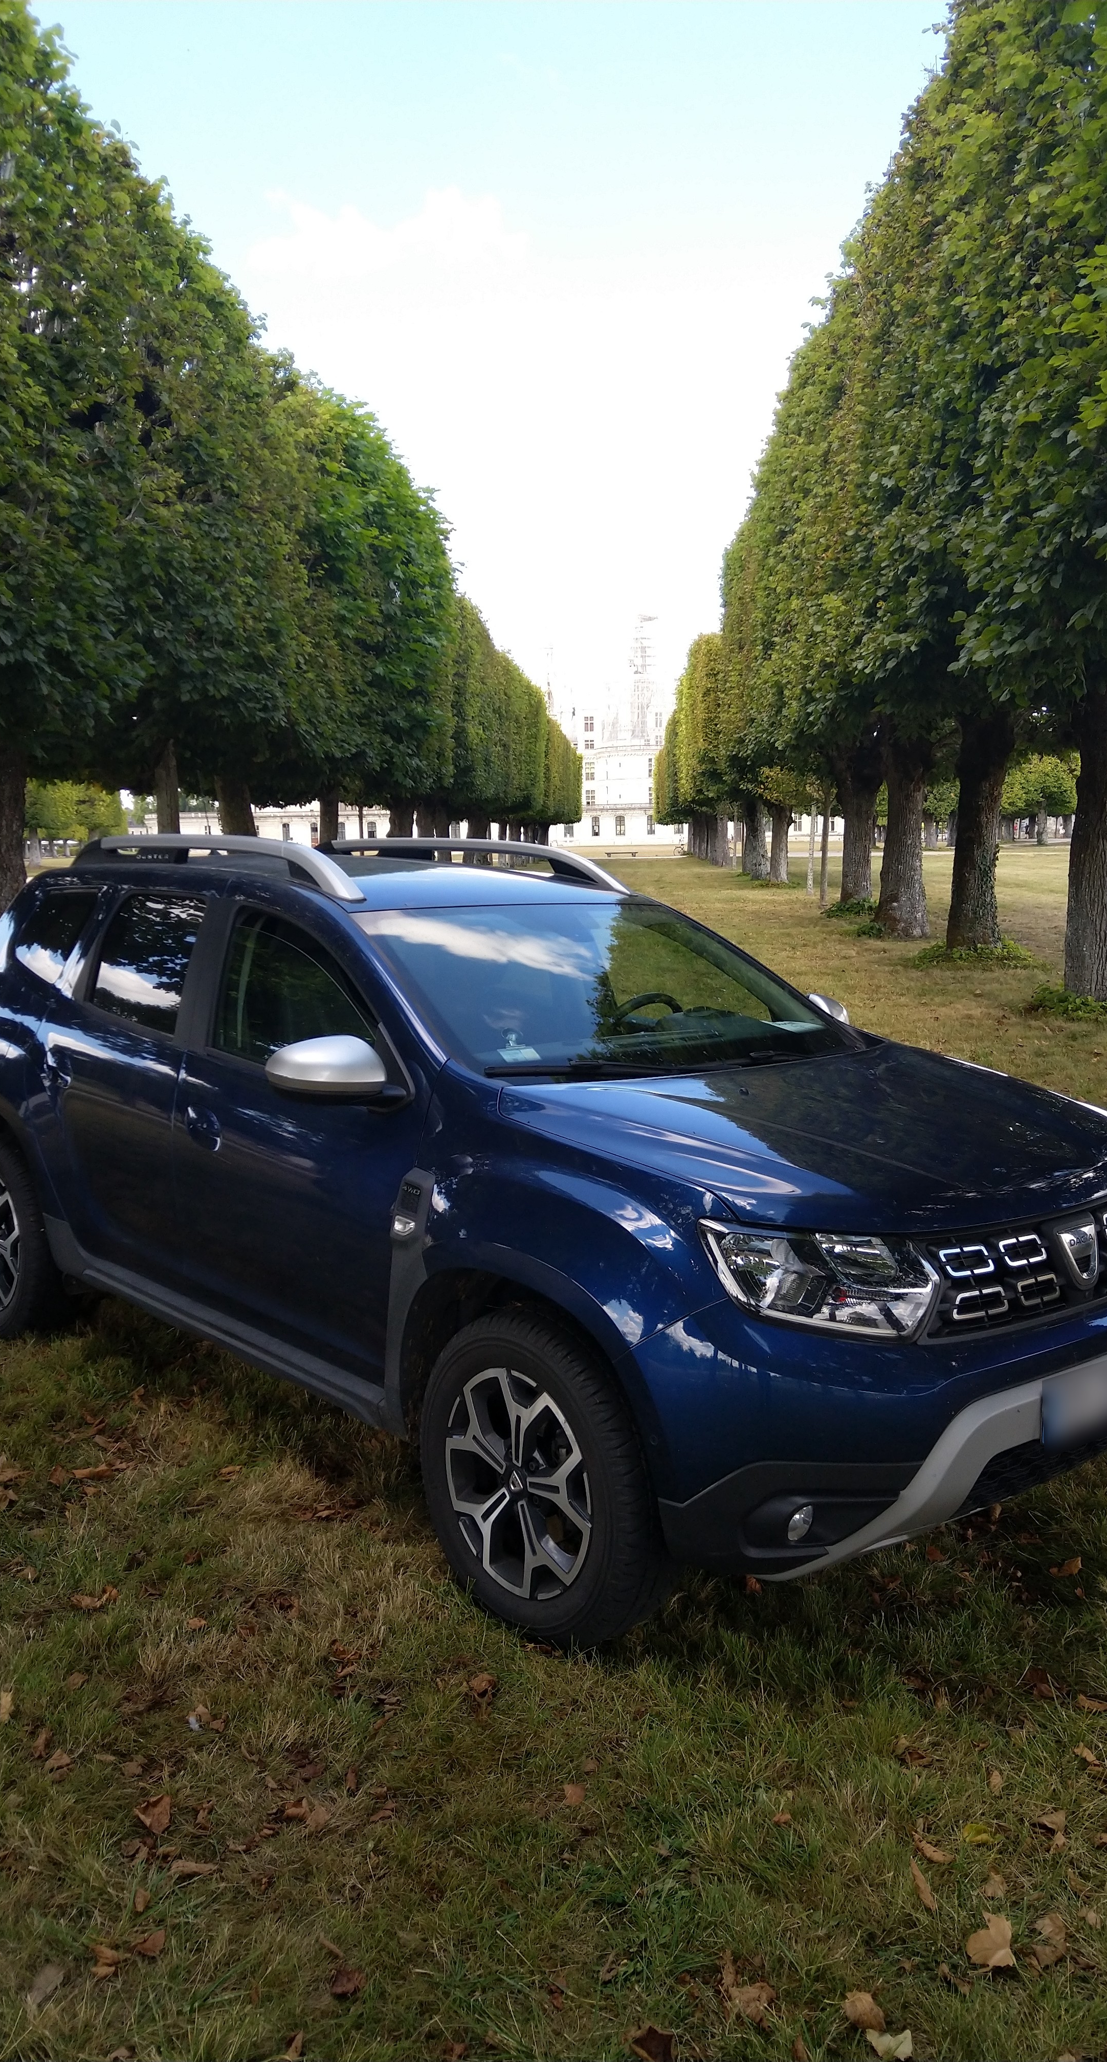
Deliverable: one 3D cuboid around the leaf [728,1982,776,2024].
[{"bbox_3d":[0.275,1.347,2.072,0.067,0.025,0.058,-1,8,0],"label":"leaf"}]

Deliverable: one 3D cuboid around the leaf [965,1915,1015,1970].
[{"bbox_3d":[0.640,1.333,2.184,0.073,0.025,0.085,-1,8,0],"label":"leaf"}]

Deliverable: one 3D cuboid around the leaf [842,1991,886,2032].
[{"bbox_3d":[0.428,1.349,2.055,0.058,0.025,0.055,-1,8,0],"label":"leaf"}]

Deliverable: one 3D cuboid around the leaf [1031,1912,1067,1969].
[{"bbox_3d":[0.728,1.332,2.188,0.052,0.025,0.089,-1,8,0],"label":"leaf"}]

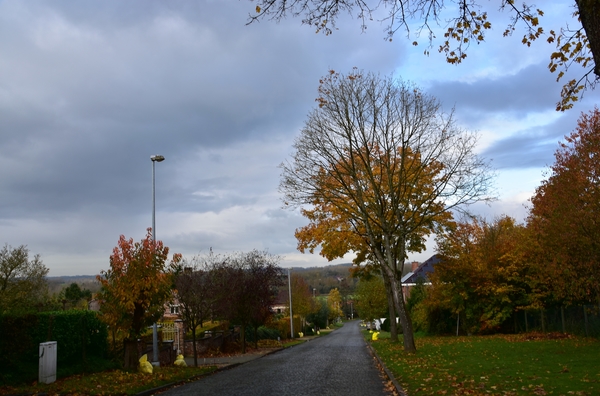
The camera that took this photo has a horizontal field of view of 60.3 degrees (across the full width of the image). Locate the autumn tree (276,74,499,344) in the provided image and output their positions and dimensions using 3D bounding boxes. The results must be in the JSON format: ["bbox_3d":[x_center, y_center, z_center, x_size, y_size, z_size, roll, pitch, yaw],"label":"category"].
[{"bbox_3d":[4.167,0.320,24.603,10.192,13.640,9.376,-3,-8,5],"label":"autumn tree"}]

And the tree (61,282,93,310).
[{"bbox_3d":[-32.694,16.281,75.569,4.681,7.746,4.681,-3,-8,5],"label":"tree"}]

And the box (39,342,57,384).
[{"bbox_3d":[-7.702,5.039,15.789,0.280,1.211,0.520,-3,-8,5],"label":"box"}]

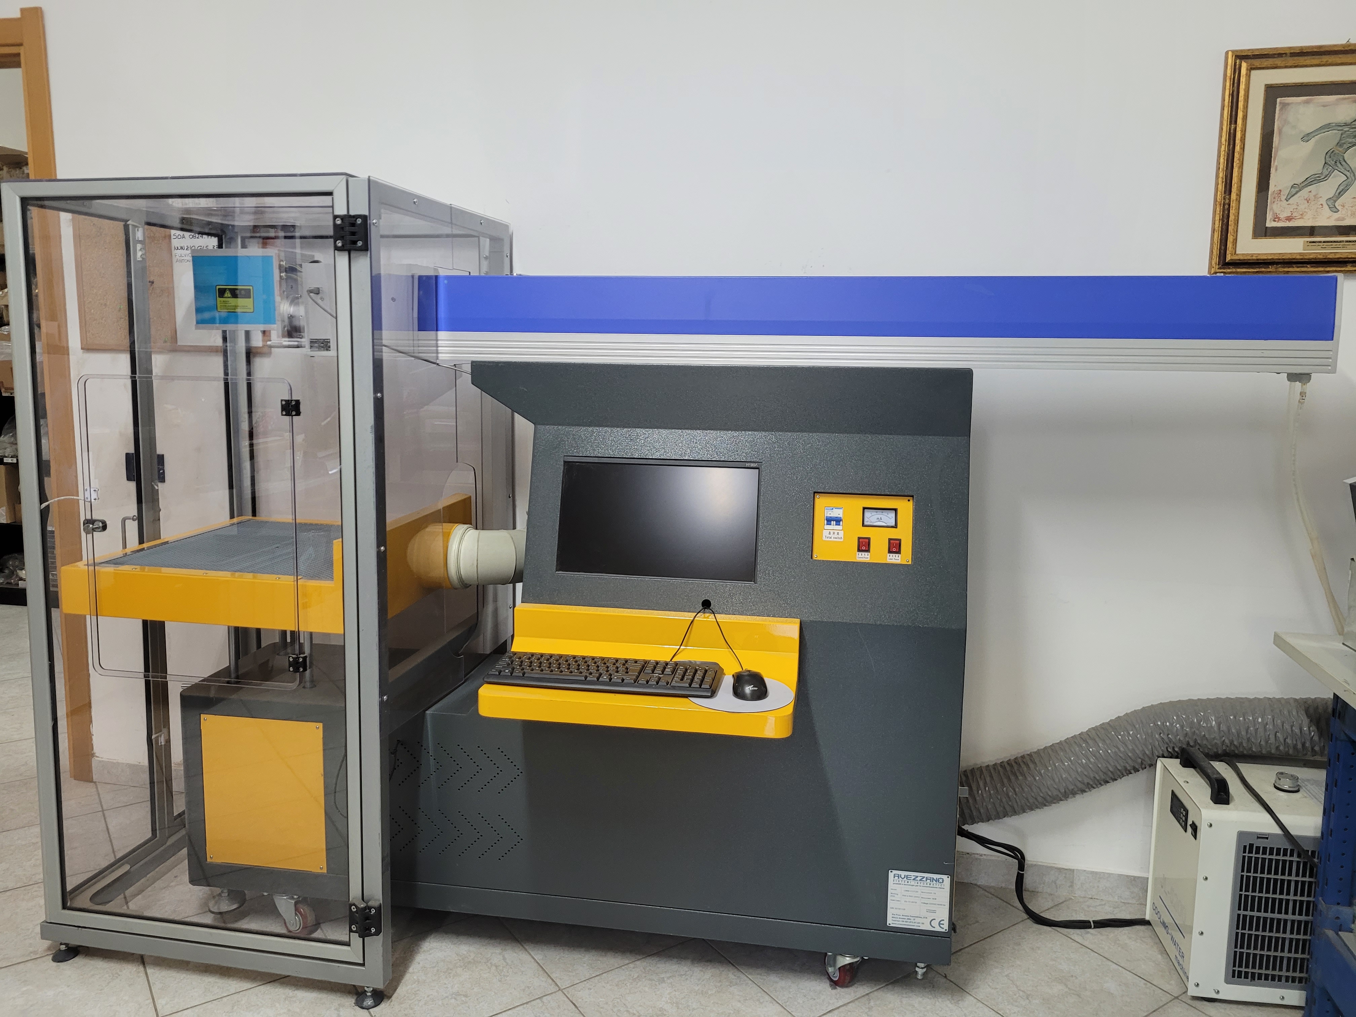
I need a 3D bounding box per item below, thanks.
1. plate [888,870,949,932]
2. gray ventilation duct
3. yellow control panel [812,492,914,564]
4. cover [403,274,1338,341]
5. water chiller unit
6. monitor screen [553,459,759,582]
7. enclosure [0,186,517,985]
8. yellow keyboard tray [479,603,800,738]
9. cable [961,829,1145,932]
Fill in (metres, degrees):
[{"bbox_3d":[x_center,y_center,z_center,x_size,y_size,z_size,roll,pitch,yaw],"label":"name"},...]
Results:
[{"bbox_3d":[0.485,0.790,2.049,0.119,0.120,0.003,2,7,9],"label":"plate"},{"bbox_3d":[1.067,0.595,2.342,0.891,0.359,0.172,2,7,9],"label":"gray ventilation duct"},{"bbox_3d":[0.369,0.040,2.033,0.194,0.137,0.020,2,-6,9],"label":"yellow control panel"},{"bbox_3d":[0.332,-0.402,2.059,1.759,0.117,0.162,2,7,9],"label":"cover"},{"bbox_3d":[1.331,0.781,2.156,0.536,0.423,0.308,2,7,9],"label":"water chiller unit"},{"bbox_3d":[-0.038,0.022,2.104,0.416,0.243,0.030,2,-6,9],"label":"monitor screen"},{"bbox_3d":[-0.875,0.135,2.313,0.781,1.579,0.699,2,7,11],"label":"enclosure"},{"bbox_3d":[-0.062,0.300,1.952,0.580,0.165,0.255,2,7,9],"label":"yellow keyboard tray"},{"bbox_3d":[0.876,0.865,2.365,0.466,0.203,0.132,2,7,9],"label":"cable"}]

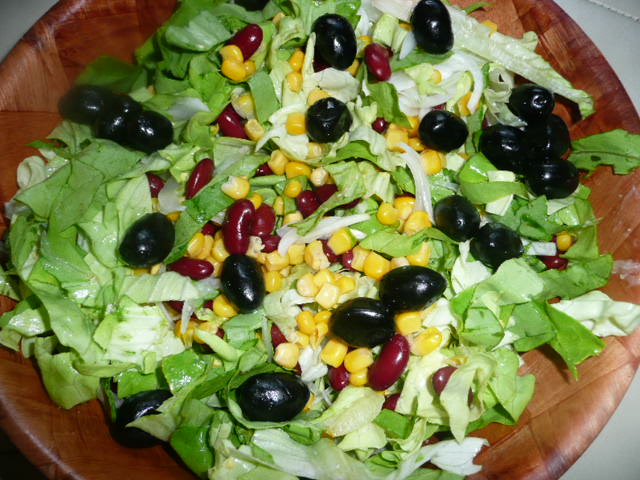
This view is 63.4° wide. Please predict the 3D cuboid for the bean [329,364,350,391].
[{"bbox_3d":[0.008,0.048,0.185,0.008,0.007,0.015,11,72,3],"label":"bean"}]

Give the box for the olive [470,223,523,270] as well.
[{"bbox_3d":[0.069,0.003,0.204,0.018,0.018,0.022,-42,41,-14],"label":"olive"}]

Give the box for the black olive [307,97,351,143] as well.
[{"bbox_3d":[0.004,-0.050,0.214,0.018,0.022,0.018,0,103,1],"label":"black olive"}]

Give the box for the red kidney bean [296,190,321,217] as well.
[{"bbox_3d":[-0.004,-0.014,0.203,0.010,0.009,0.017,-42,78,-14],"label":"red kidney bean"}]

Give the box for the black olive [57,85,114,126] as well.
[{"bbox_3d":[-0.099,-0.057,0.219,0.024,0.017,0.017,5,72,1],"label":"black olive"}]

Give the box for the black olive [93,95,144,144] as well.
[{"bbox_3d":[-0.084,-0.050,0.216,0.017,0.017,0.024,36,75,11],"label":"black olive"}]

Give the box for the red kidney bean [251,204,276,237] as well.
[{"bbox_3d":[-0.022,-0.007,0.200,0.010,0.009,0.017,-9,72,-5],"label":"red kidney bean"}]

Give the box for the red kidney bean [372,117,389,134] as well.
[{"bbox_3d":[0.026,-0.050,0.226,0.008,0.008,0.013,-12,44,-5],"label":"red kidney bean"}]

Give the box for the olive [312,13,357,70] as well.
[{"bbox_3d":[0.006,-0.086,0.226,0.018,0.018,0.024,-14,110,7],"label":"olive"}]

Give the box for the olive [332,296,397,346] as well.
[{"bbox_3d":[0.015,0.030,0.188,0.023,0.018,0.018,8,72,2],"label":"olive"}]

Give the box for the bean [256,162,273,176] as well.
[{"bbox_3d":[-0.023,-0.028,0.209,0.017,0.009,0.010,6,71,0],"label":"bean"}]

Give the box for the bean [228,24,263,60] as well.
[{"bbox_3d":[-0.034,-0.090,0.236,0.011,0.009,0.020,34,73,11],"label":"bean"}]

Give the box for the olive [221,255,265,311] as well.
[{"bbox_3d":[-0.030,0.017,0.204,0.017,0.017,0.024,-21,72,-8],"label":"olive"}]

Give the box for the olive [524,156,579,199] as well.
[{"bbox_3d":[0.094,-0.025,0.210,0.022,0.017,0.017,6,99,23],"label":"olive"}]

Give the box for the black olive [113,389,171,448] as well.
[{"bbox_3d":[-0.063,0.063,0.183,0.024,0.017,0.017,-27,82,-25],"label":"black olive"}]

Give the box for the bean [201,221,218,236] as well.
[{"bbox_3d":[-0.043,-0.004,0.203,0.017,0.009,0.010,11,71,2],"label":"bean"}]

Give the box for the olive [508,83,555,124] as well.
[{"bbox_3d":[0.091,-0.059,0.223,0.018,0.023,0.018,2,99,0],"label":"olive"}]

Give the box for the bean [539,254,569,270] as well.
[{"bbox_3d":[0.091,0.008,0.202,0.018,0.009,0.009,14,72,3],"label":"bean"}]

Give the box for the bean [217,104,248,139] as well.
[{"bbox_3d":[-0.037,-0.049,0.214,0.010,0.009,0.020,-35,75,-11],"label":"bean"}]

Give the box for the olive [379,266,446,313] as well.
[{"bbox_3d":[0.036,0.019,0.199,0.025,0.018,0.018,-9,71,-4],"label":"olive"}]

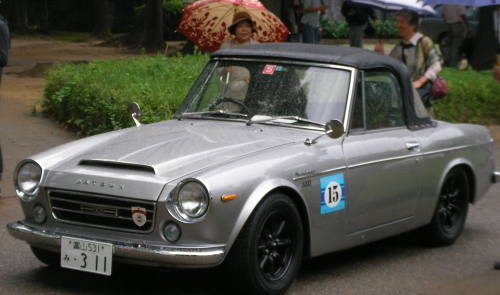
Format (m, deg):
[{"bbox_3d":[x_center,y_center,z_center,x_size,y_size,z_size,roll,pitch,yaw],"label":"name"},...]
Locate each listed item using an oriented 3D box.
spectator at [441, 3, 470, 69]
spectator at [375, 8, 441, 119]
[{"bbox_3d":[3.925,-2.292,32.000,0.480,1.680,0.500,4,7,20],"label":"spectator"},{"bbox_3d":[1.277,-0.371,13.500,0.540,1.510,0.440,7,8,41],"label":"spectator"}]

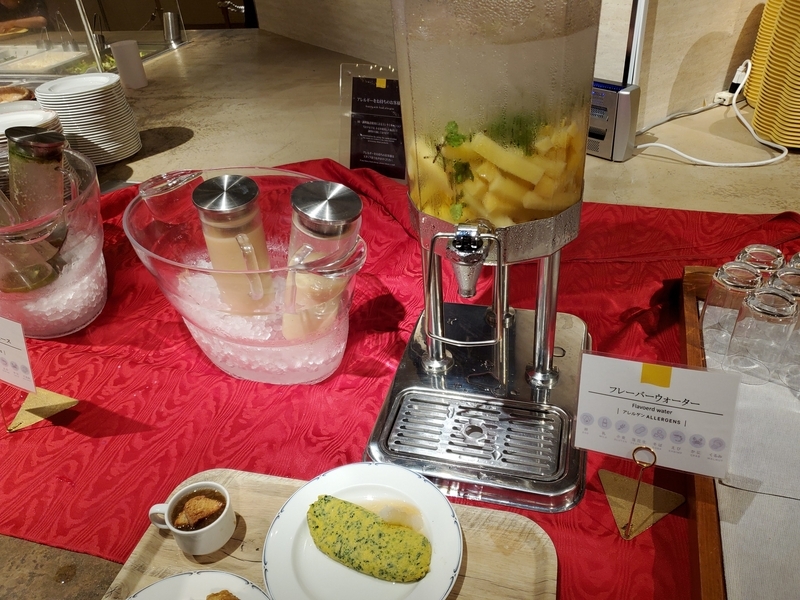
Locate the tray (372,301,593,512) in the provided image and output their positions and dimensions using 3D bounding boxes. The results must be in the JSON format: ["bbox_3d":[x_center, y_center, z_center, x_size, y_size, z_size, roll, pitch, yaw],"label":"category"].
[{"bbox_3d":[0.118,0.117,0.806,0.261,0.027,0.354,5,35,15],"label":"tray"}]

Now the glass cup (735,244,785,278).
[{"bbox_3d":[0.497,-0.013,0.851,0.061,0.112,0.061,5,35,15],"label":"glass cup"}]

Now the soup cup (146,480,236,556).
[{"bbox_3d":[-0.224,0.236,0.645,0.095,0.048,0.065,5,35,15],"label":"soup cup"}]

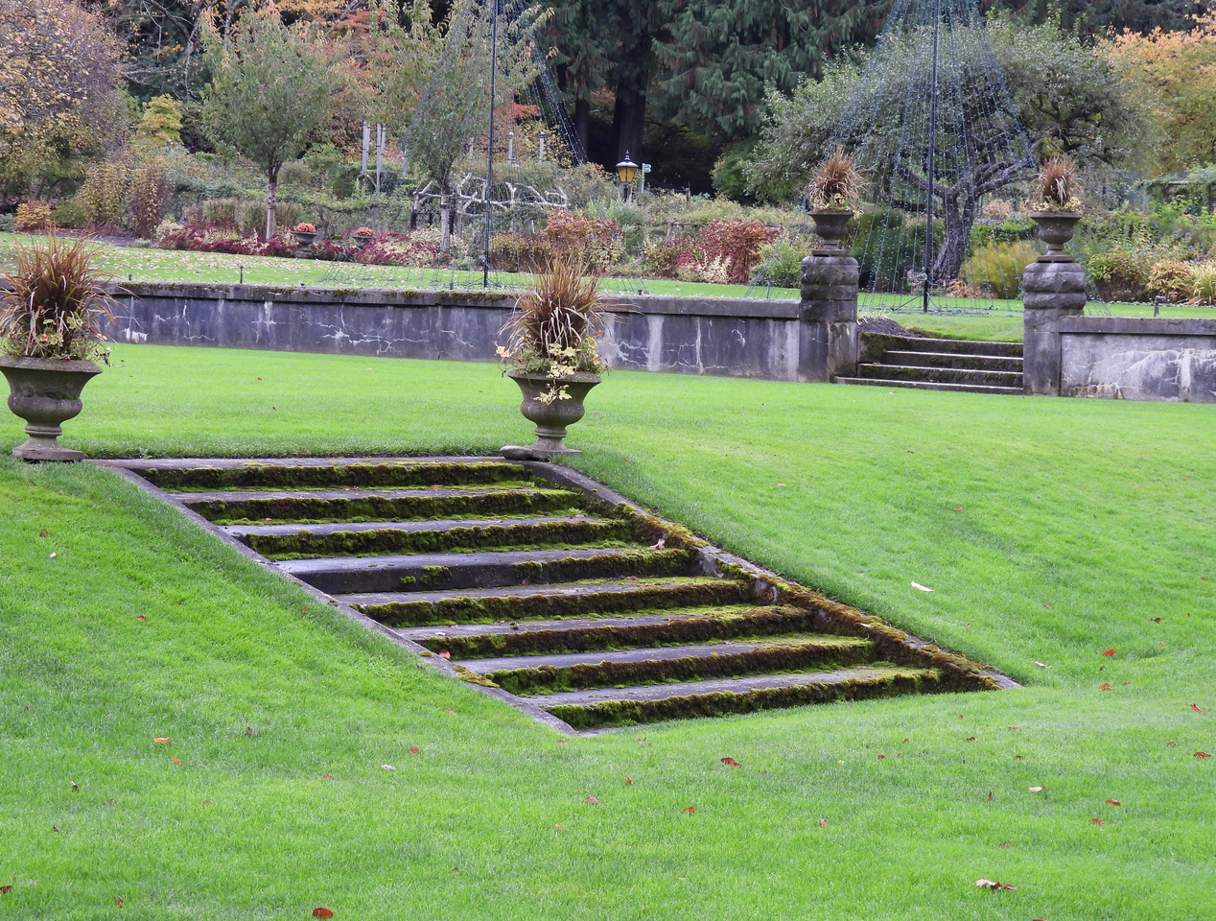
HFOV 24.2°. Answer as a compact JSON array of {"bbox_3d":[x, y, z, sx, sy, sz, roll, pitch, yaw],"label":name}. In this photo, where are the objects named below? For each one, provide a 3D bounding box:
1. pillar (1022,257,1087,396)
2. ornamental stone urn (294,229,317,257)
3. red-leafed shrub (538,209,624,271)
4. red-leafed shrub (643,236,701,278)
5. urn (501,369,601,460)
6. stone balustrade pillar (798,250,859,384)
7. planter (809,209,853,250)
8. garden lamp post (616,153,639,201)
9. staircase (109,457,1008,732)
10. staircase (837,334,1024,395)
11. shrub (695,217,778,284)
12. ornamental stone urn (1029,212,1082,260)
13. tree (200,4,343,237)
[{"bbox_3d":[5.498,-1.610,34.900,0.550,1.630,0.550,-1,4,-41],"label":"pillar"},{"bbox_3d":[-6.517,-4.640,61.008,0.532,0.578,0.532,2,3,0],"label":"ornamental stone urn"},{"bbox_3d":[-0.483,-4.017,52.000,1.400,1.200,1.550,-1,4,-41],"label":"red-leafed shrub"},{"bbox_3d":[1.147,-3.647,51.004,1.034,0.759,0.800,2,3,0],"label":"red-leafed shrub"},{"bbox_3d":[-0.372,-0.313,19.500,0.650,0.610,0.650,1,3,0],"label":"urn"},{"bbox_3d":[2.728,-1.731,34.877,0.512,1.542,0.512,5,4,45],"label":"stone balustrade pillar"},{"bbox_3d":[2.696,-2.760,34.300,0.560,0.550,0.560,1,4,0],"label":"planter"},{"bbox_3d":[0.430,-5.523,62.000,0.480,2.450,0.480,-1,4,-41],"label":"garden lamp post"},{"bbox_3d":[-0.293,0.603,15.152,3.703,0.989,3.346,5,4,45],"label":"staircase"},{"bbox_3d":[4.371,-1.130,34.192,2.919,0.603,1.597,5,4,45],"label":"staircase"},{"bbox_3d":[2.279,-3.672,49.938,1.486,1.165,1.200,2,3,0],"label":"shrub"},{"bbox_3d":[5.519,-2.748,34.900,0.630,0.610,0.630,1,3,0],"label":"ornamental stone urn"},{"bbox_3d":[-7.773,-7.750,65.600,3.149,5.455,3.060,2,3,0],"label":"tree"}]

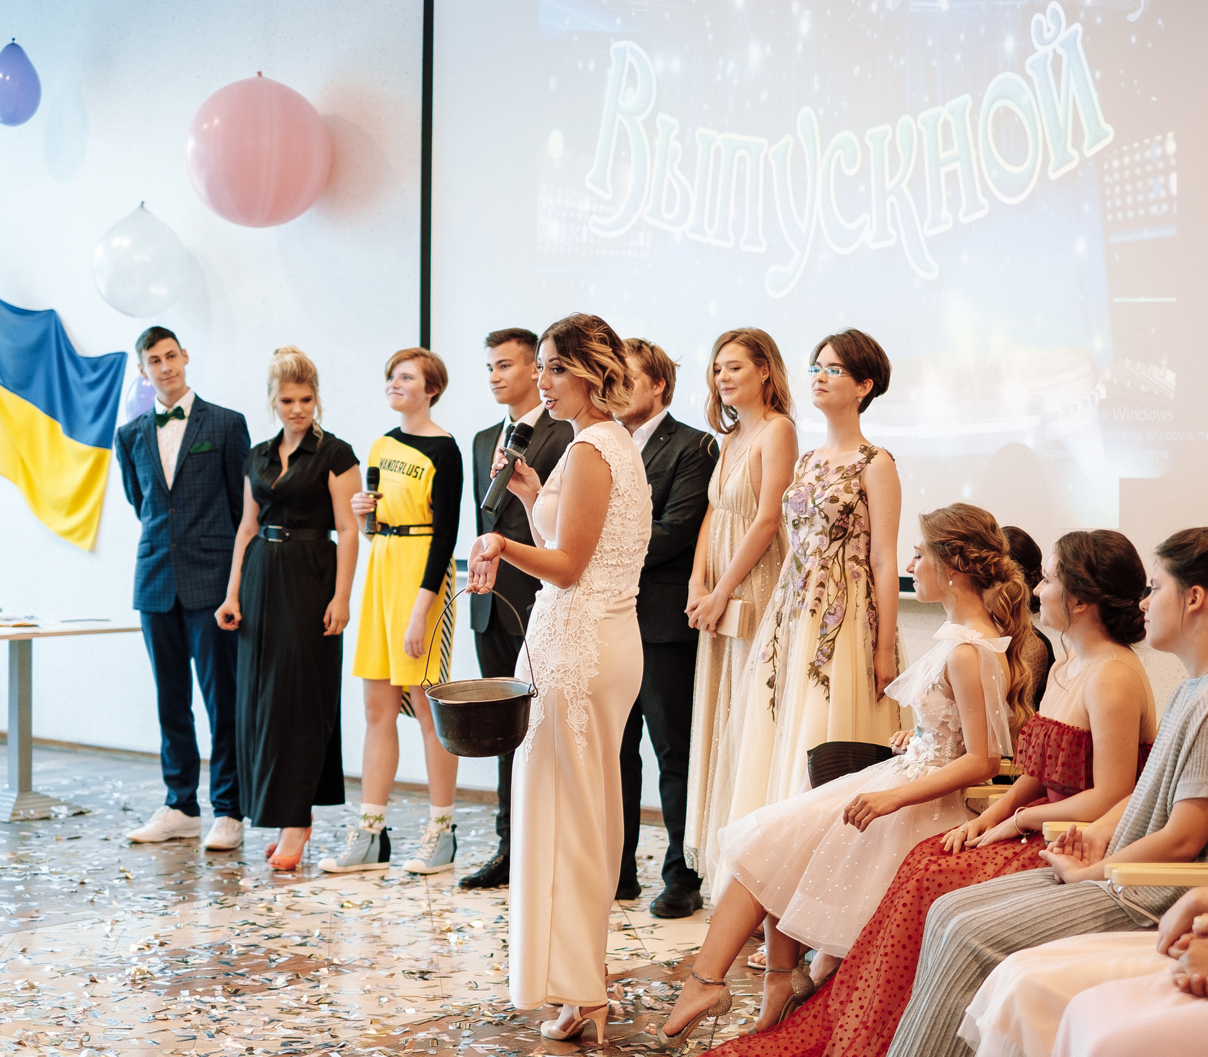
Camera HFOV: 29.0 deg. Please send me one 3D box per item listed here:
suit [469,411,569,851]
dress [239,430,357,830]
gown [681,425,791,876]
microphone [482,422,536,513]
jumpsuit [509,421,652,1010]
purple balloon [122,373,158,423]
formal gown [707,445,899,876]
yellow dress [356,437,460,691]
[{"bbox_3d":[-0.249,0.348,7.763,0.480,1.480,0.310,2,2,38],"label":"suit"},{"bbox_3d":[-1.063,0.346,8.101,0.440,1.390,0.350,1,2,20],"label":"dress"},{"bbox_3d":[0.421,0.366,6.935,0.400,1.400,0.430,-1,2,-35],"label":"gown"},{"bbox_3d":[-0.231,-0.147,5.650,0.050,0.245,0.050,26,-11,0],"label":"microphone"},{"bbox_3d":[-0.056,0.451,5.613,0.350,1.410,0.400,1,2,3],"label":"jumpsuit"},{"bbox_3d":[-1.973,-0.576,10.200,0.235,0.310,0.235,2,2,30],"label":"purple balloon"},{"bbox_3d":[0.650,0.439,6.599,0.570,1.370,0.610,-1,2,-38],"label":"formal gown"},{"bbox_3d":[-0.658,0.120,7.921,0.430,0.920,0.310,2,2,40],"label":"yellow dress"}]

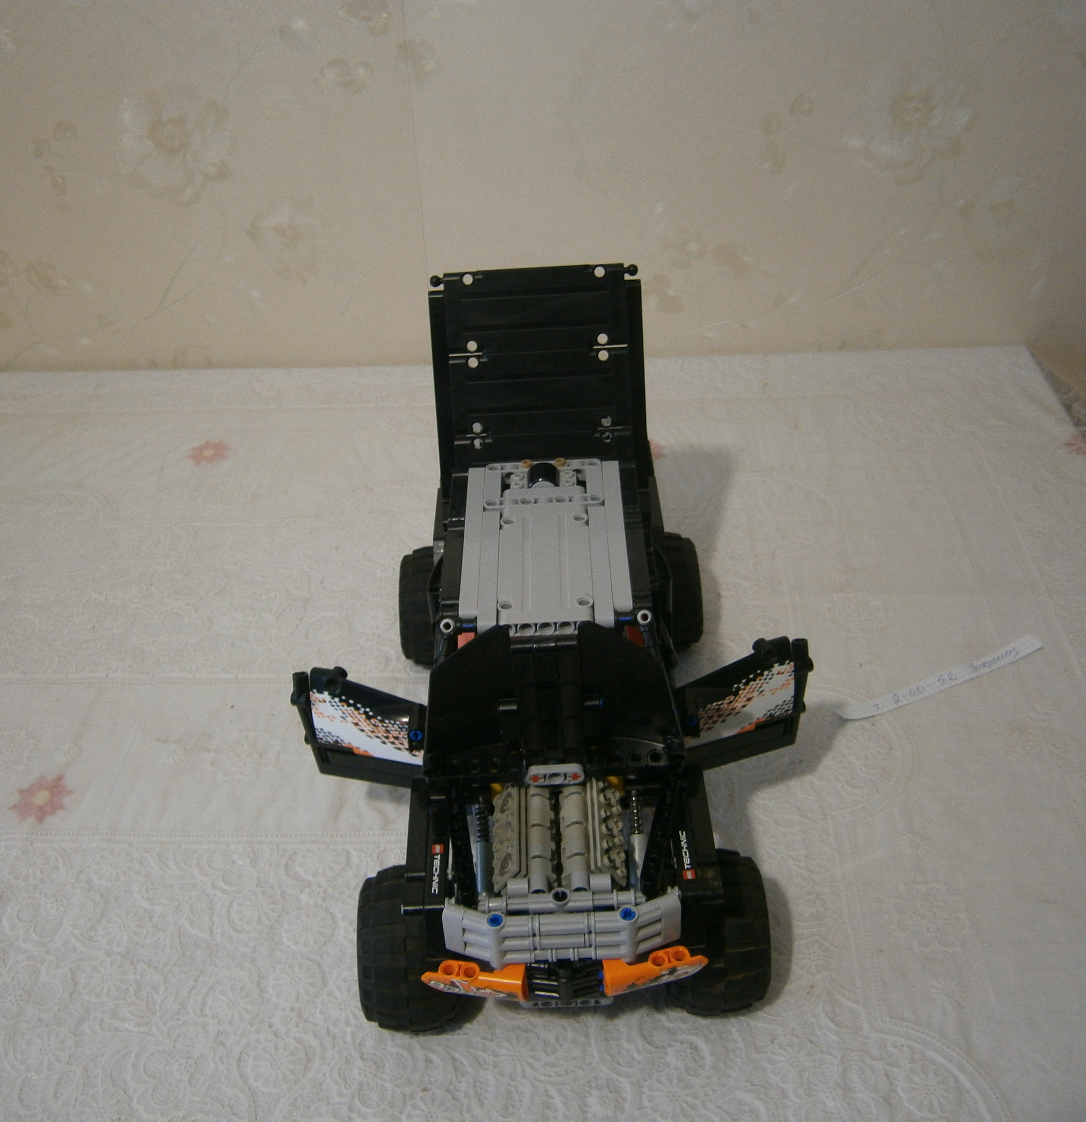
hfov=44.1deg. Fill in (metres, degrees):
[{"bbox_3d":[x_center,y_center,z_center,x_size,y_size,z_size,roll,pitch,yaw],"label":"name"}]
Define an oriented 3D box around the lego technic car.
[{"bbox_3d":[0.003,0.024,0.620,0.231,0.244,0.320,-3,35,1],"label":"lego technic car"}]

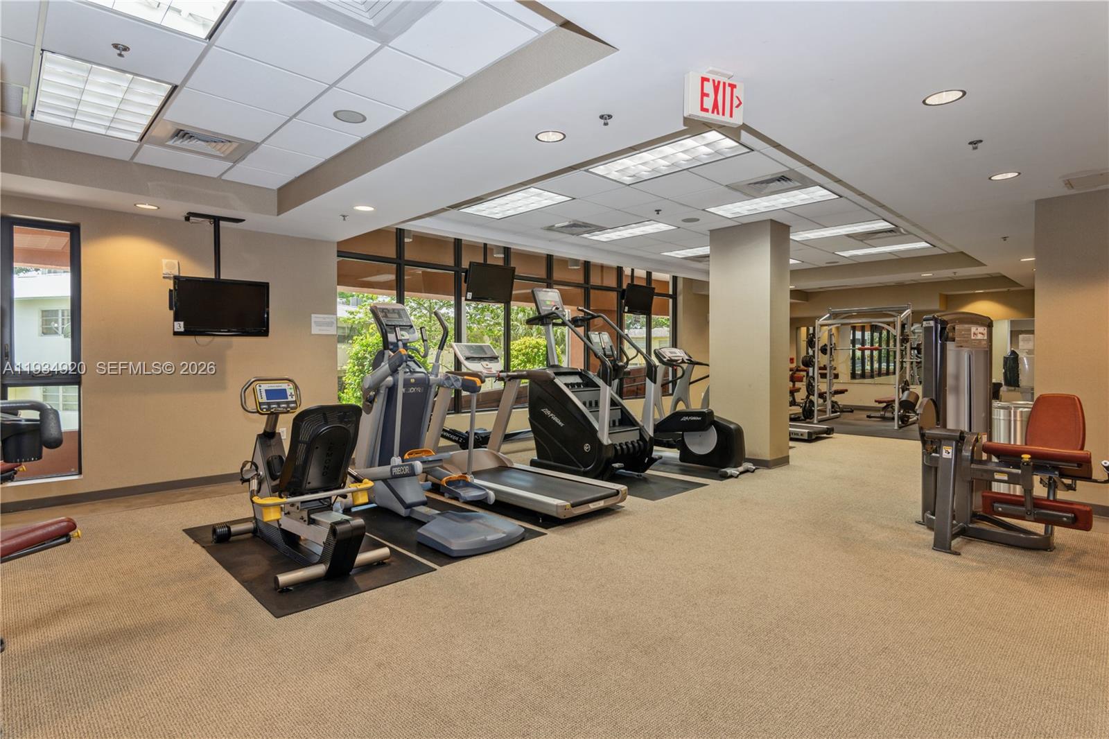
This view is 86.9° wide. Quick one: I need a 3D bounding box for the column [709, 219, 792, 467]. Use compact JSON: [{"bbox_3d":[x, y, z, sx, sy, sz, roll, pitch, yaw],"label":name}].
[{"bbox_3d":[2.370,-0.292,7.117,0.540,2.830,0.770,-1,1,-44],"label":"column"}]

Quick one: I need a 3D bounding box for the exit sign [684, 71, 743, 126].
[{"bbox_3d":[0.753,-1.267,2.756,0.303,0.193,0.045,-1,1,-23],"label":"exit sign"}]

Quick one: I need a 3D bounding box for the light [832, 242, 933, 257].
[{"bbox_3d":[4.806,-1.746,8.536,0.590,0.060,1.200,-1,1,-44],"label":"light"}]

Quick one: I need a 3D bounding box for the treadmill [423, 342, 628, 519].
[{"bbox_3d":[-0.378,0.437,5.490,0.840,1.440,2.120,-1,1,-44],"label":"treadmill"}]

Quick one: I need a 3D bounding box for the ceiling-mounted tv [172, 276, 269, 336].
[{"bbox_3d":[-3.106,-0.576,5.481,0.800,0.520,0.090,-1,1,-44],"label":"ceiling-mounted tv"}]

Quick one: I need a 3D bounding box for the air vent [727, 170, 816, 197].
[{"bbox_3d":[1.987,-1.688,5.349,0.600,0.050,0.600,-1,1,-44],"label":"air vent"}]

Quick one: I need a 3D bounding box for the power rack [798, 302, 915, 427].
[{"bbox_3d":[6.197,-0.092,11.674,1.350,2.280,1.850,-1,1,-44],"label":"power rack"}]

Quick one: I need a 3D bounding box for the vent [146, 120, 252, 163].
[{"bbox_3d":[-2.568,-1.648,4.248,0.610,0.050,0.610,-1,1,-44],"label":"vent"}]

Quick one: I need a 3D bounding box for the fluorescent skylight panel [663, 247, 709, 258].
[{"bbox_3d":[2.193,-1.734,8.515,0.590,0.060,1.200,-1,1,-44],"label":"fluorescent skylight panel"}]

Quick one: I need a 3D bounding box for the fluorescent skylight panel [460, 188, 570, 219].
[{"bbox_3d":[-0.401,-1.690,5.983,0.590,0.060,1.200,-1,1,-44],"label":"fluorescent skylight panel"}]

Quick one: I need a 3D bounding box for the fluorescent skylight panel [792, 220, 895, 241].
[{"bbox_3d":[3.511,-1.724,7.272,0.590,0.060,1.200,-1,1,-44],"label":"fluorescent skylight panel"}]

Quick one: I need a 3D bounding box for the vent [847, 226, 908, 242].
[{"bbox_3d":[4.142,-1.724,7.471,0.600,0.050,0.600,-1,1,-44],"label":"vent"}]

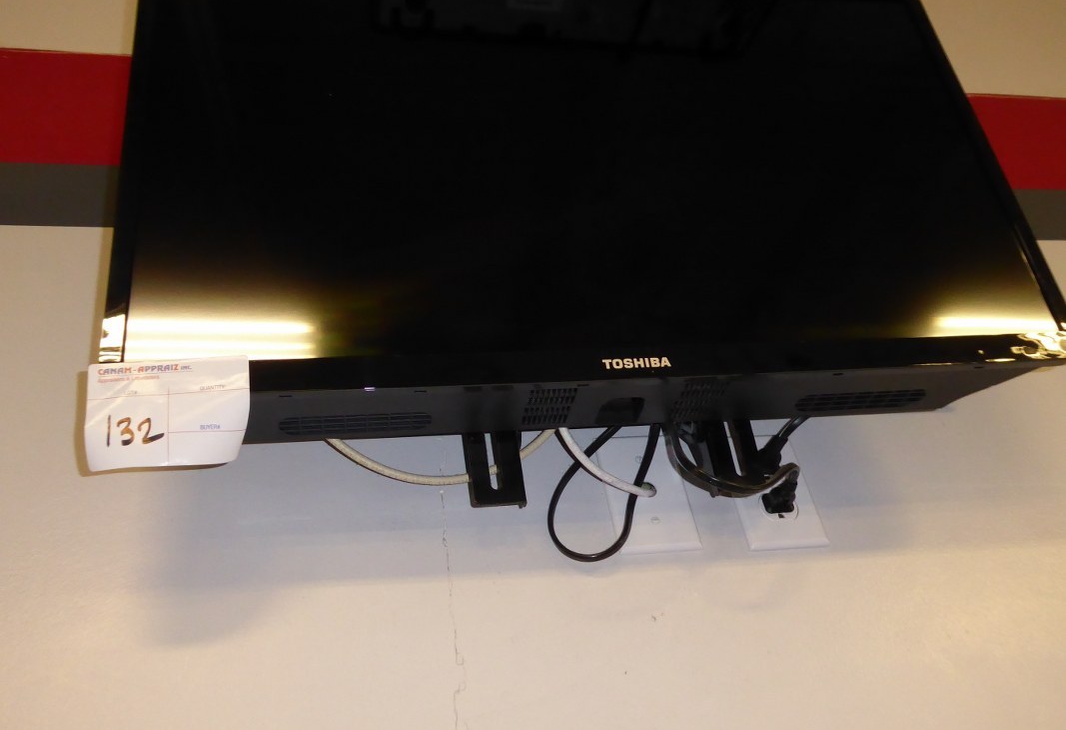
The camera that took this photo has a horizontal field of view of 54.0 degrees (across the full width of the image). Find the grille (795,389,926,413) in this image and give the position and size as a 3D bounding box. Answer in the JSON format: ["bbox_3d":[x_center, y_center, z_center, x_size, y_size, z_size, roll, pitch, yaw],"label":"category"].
[{"bbox_3d":[0.256,0.026,0.822,0.107,0.006,0.026,-2,-32,-11],"label":"grille"}]

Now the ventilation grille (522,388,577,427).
[{"bbox_3d":[0.011,0.029,0.766,0.035,0.006,0.053,-2,-32,-11],"label":"ventilation grille"}]

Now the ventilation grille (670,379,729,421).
[{"bbox_3d":[0.124,0.025,0.788,0.035,0.006,0.057,-2,-32,-11],"label":"ventilation grille"}]

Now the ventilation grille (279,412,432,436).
[{"bbox_3d":[-0.127,0.041,0.752,0.108,0.006,0.025,-2,-32,-11],"label":"ventilation grille"}]

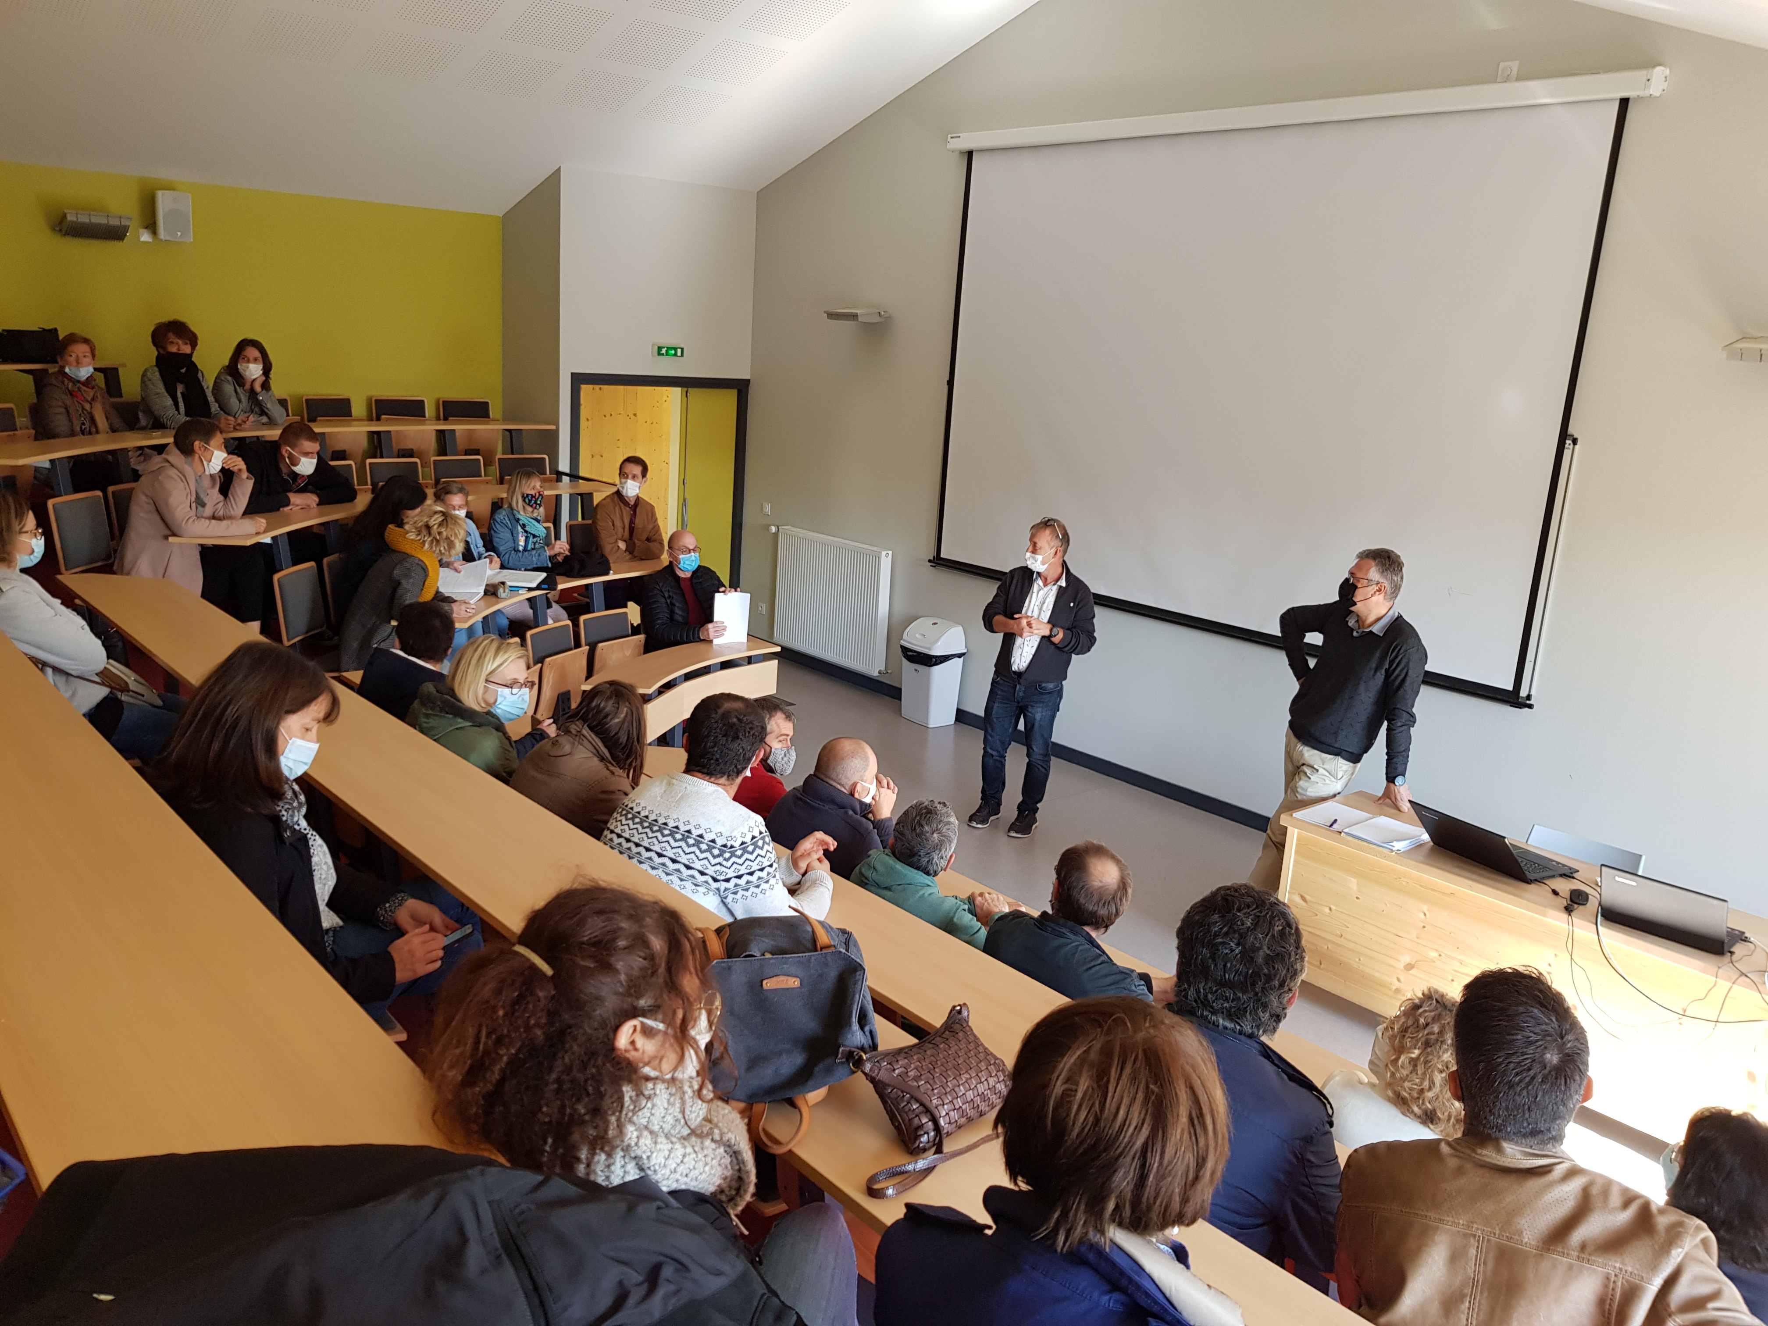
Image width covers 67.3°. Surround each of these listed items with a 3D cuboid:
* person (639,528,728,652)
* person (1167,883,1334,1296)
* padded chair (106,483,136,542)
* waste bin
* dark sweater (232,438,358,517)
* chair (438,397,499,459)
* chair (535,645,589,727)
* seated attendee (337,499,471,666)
[{"bbox_3d":[-1.233,-0.119,8.163,0.700,1.310,0.530,11,15,27],"label":"person"},{"bbox_3d":[0.528,1.014,2.193,0.760,1.360,0.530,-9,18,-44],"label":"person"},{"bbox_3d":[-3.844,-0.514,7.023,0.420,0.840,0.450,5,14,4],"label":"padded chair"},{"bbox_3d":[0.319,0.047,9.184,0.330,0.720,0.375,-7,17,-40],"label":"waste bin"},{"bbox_3d":[-3.212,-0.904,7.230,0.560,0.550,0.530,5,13,7],"label":"dark sweater"},{"bbox_3d":[-3.146,-1.594,10.377,0.380,0.890,0.430,14,16,36],"label":"chair"},{"bbox_3d":[-1.798,0.259,7.588,0.420,0.800,0.460,9,15,22],"label":"chair"},{"bbox_3d":[-2.349,-0.109,6.380,0.770,1.280,0.500,4,13,2],"label":"seated attendee"}]

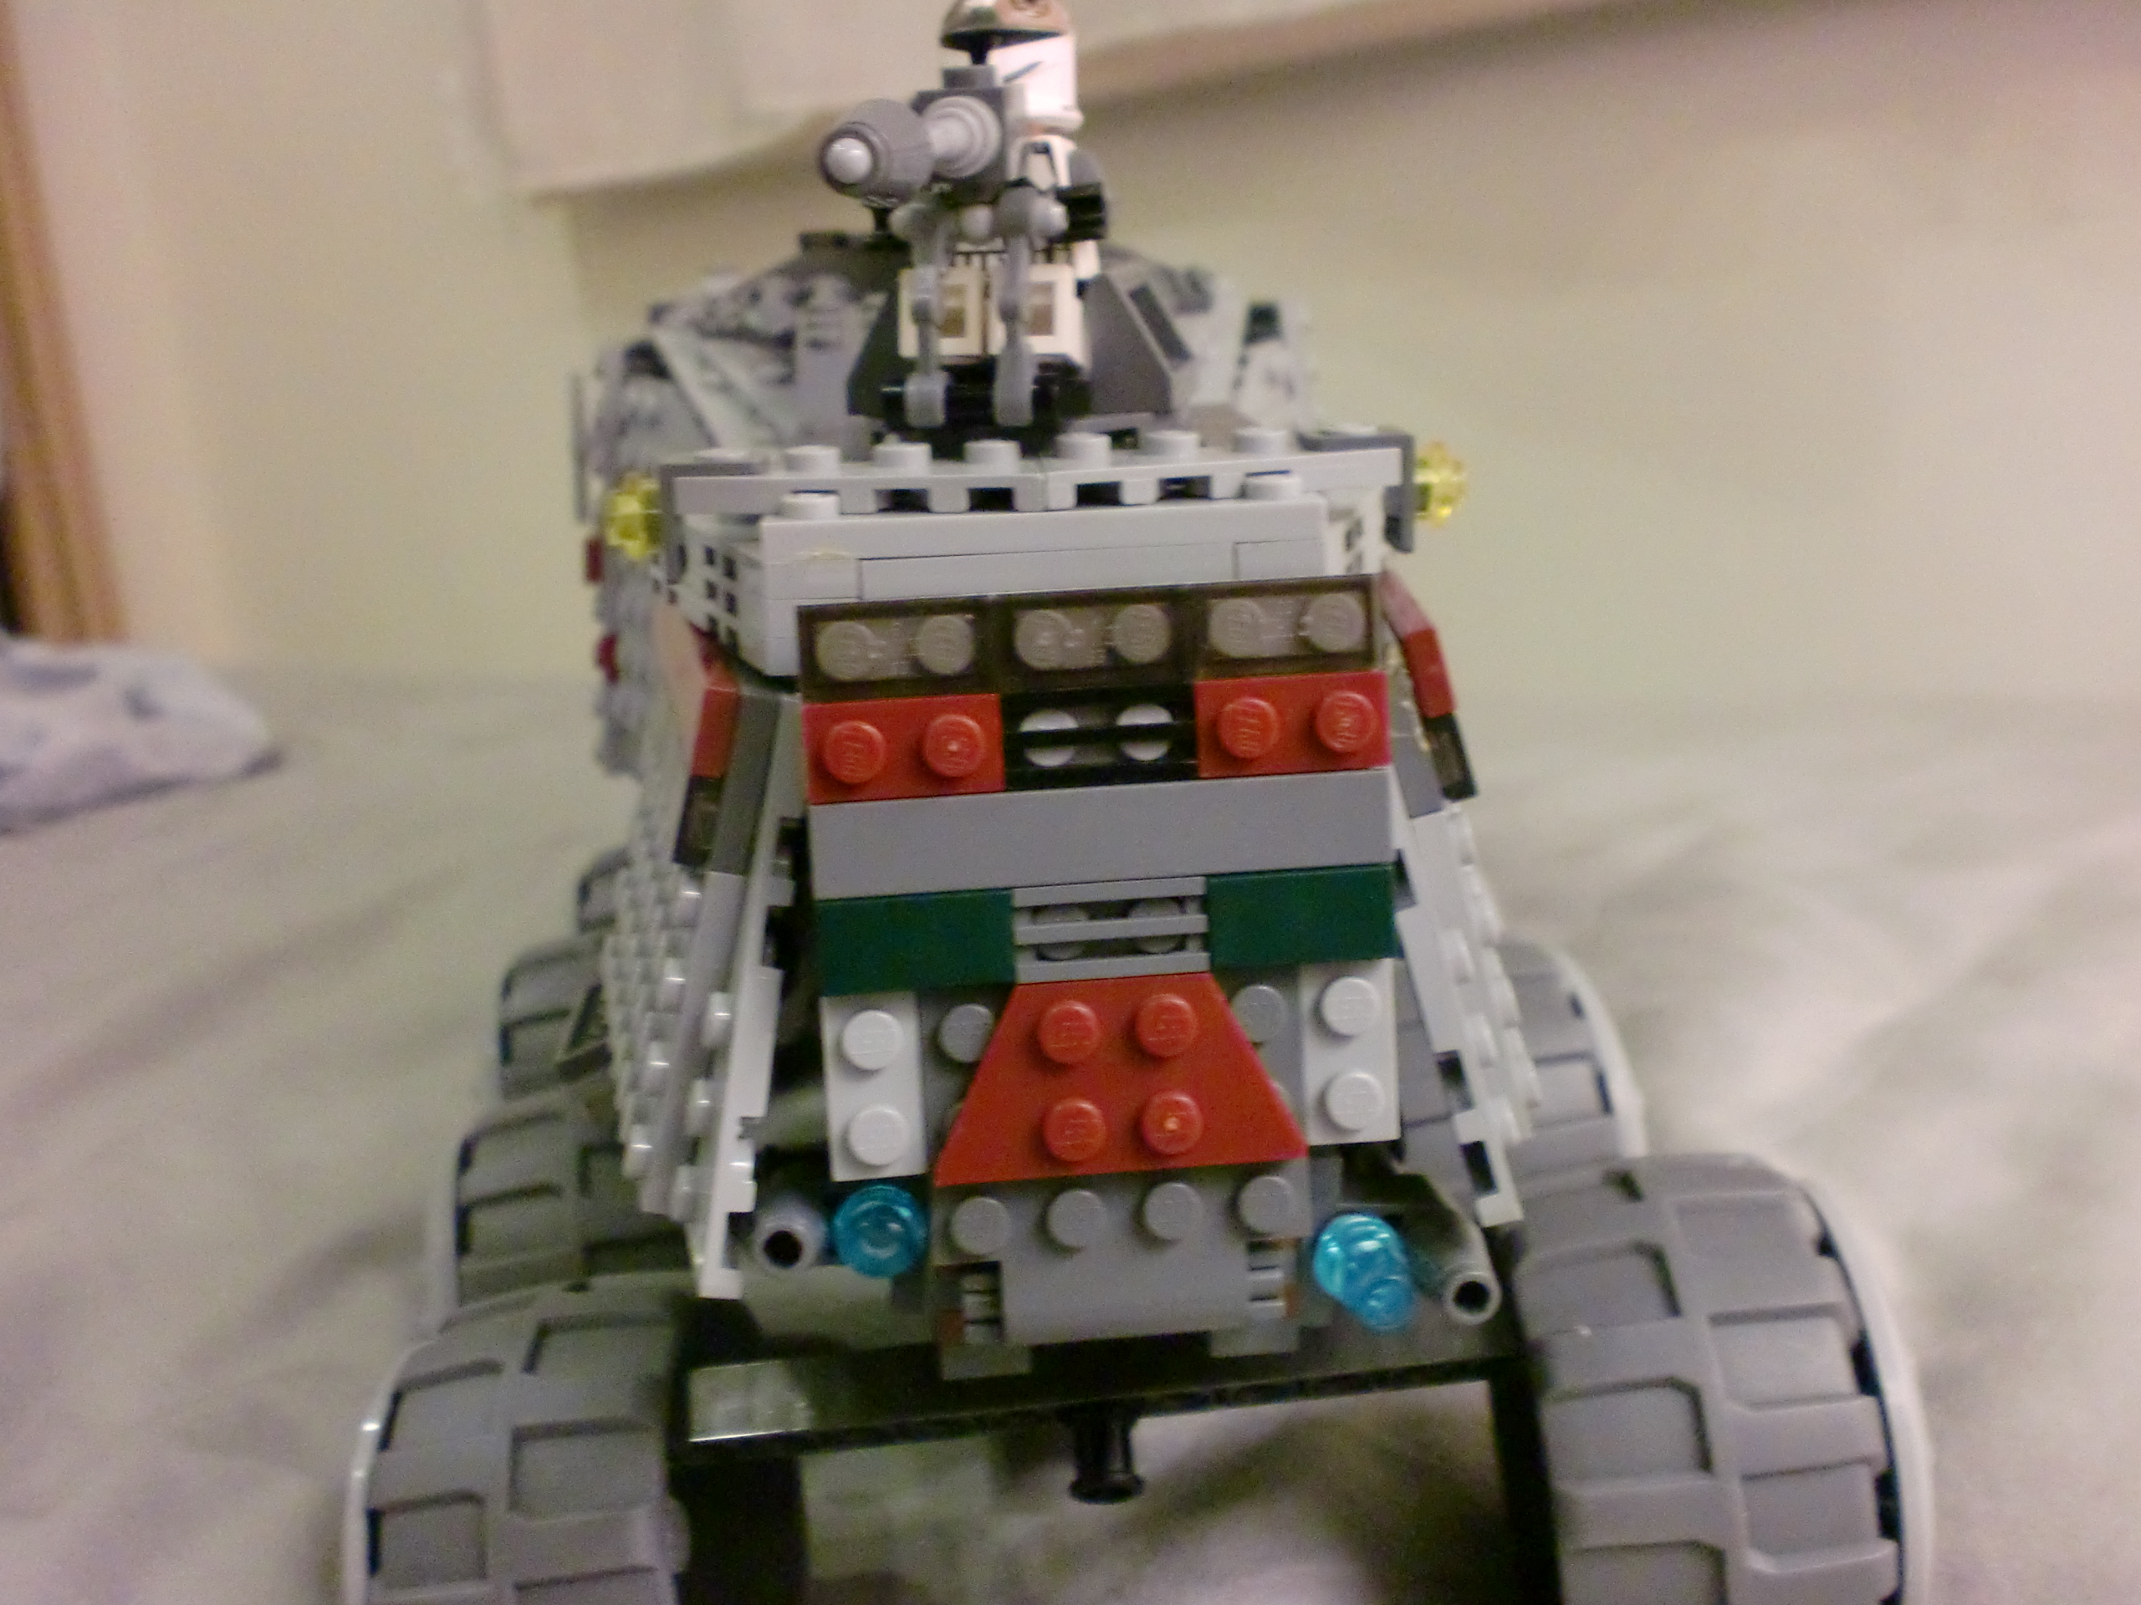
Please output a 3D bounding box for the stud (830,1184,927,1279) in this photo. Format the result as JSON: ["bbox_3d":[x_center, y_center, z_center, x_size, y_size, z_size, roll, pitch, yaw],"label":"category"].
[{"bbox_3d":[-0.016,0.036,0.182,0.008,0.008,0.005,-3,-3,-5],"label":"stud"}]

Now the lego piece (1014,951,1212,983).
[{"bbox_3d":[0.003,0.014,0.181,0.016,0.002,0.003,-4,7,-4],"label":"lego piece"}]

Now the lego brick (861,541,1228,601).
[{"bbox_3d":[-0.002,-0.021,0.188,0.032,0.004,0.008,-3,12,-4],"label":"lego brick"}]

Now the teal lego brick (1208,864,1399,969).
[{"bbox_3d":[0.019,0.009,0.181,0.016,0.008,0.003,-3,4,-5],"label":"teal lego brick"}]

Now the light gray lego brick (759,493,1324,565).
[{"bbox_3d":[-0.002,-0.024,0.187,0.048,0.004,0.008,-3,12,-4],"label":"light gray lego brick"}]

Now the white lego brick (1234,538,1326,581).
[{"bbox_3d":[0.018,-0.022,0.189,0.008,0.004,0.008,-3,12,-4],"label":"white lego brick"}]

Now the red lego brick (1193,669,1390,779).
[{"bbox_3d":[0.018,-0.006,0.179,0.016,0.008,0.005,-4,7,-4],"label":"red lego brick"}]

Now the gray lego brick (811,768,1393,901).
[{"bbox_3d":[0.003,0.003,0.179,0.048,0.008,0.003,-3,4,-5],"label":"gray lego brick"}]

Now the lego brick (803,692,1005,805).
[{"bbox_3d":[-0.013,-0.004,0.177,0.016,0.008,0.005,-4,7,-4],"label":"lego brick"}]

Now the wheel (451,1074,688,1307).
[{"bbox_3d":[-0.059,0.064,0.279,0.030,0.054,0.054,-8,15,-7],"label":"wheel"}]

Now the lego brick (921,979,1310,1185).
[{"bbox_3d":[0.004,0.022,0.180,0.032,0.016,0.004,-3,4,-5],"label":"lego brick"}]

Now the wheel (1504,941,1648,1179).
[{"bbox_3d":[0.050,0.047,0.283,0.033,0.053,0.053,-3,12,-4],"label":"wheel"}]

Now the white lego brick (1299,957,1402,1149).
[{"bbox_3d":[0.024,0.021,0.184,0.008,0.016,0.005,-4,7,-4],"label":"white lego brick"}]

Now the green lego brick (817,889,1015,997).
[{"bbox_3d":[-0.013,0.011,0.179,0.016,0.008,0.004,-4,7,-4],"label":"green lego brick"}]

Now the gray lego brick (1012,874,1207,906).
[{"bbox_3d":[0.003,0.007,0.180,0.016,0.002,0.003,-4,7,-4],"label":"gray lego brick"}]

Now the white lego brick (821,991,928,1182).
[{"bbox_3d":[-0.016,0.023,0.181,0.008,0.016,0.005,-4,7,-4],"label":"white lego brick"}]

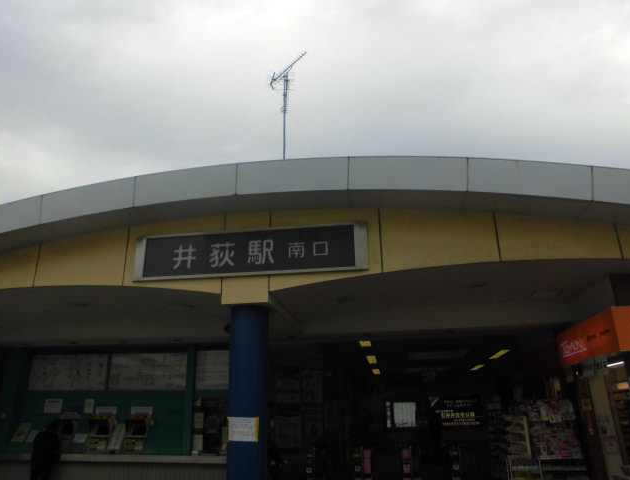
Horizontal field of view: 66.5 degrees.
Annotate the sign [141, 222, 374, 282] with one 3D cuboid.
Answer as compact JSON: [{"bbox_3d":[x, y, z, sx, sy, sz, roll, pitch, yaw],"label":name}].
[{"bbox_3d":[-0.831,0.181,6.071,3.000,0.600,0.150,-4,-20,8],"label":"sign"}]

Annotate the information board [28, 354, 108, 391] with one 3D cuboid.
[{"bbox_3d":[-4.984,2.688,9.750,1.700,0.710,0.060,-4,-20,8],"label":"information board"}]

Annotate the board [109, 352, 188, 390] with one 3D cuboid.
[{"bbox_3d":[-3.297,2.603,9.511,1.620,0.710,0.060,-4,-20,8],"label":"board"}]

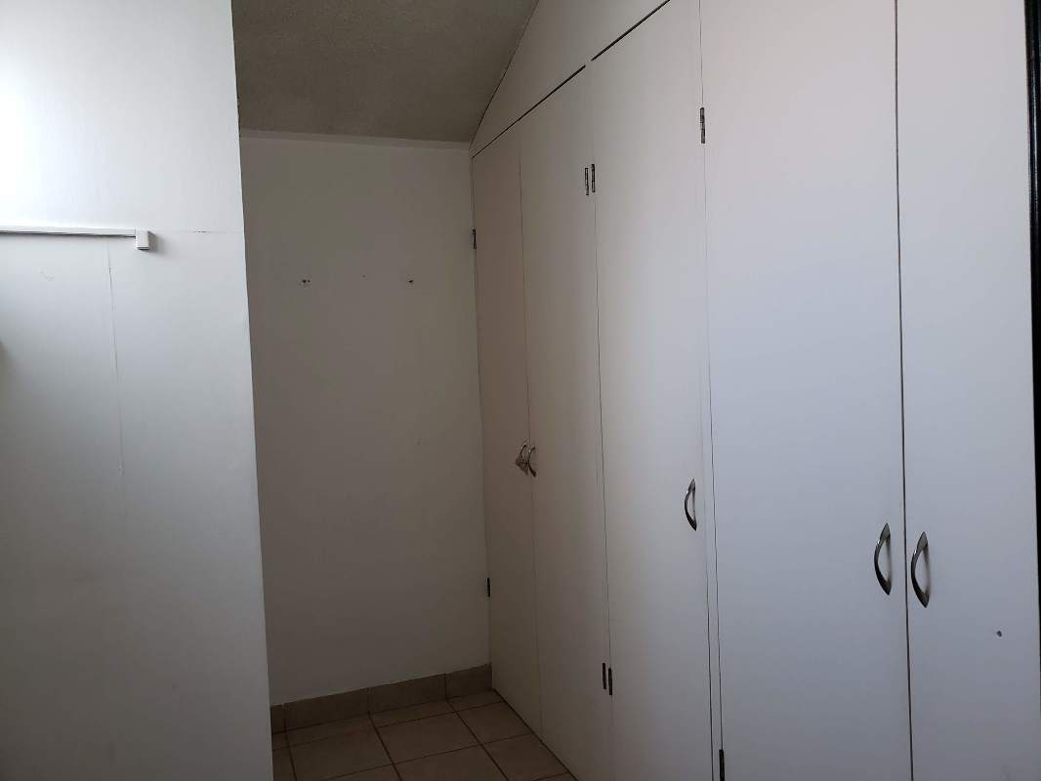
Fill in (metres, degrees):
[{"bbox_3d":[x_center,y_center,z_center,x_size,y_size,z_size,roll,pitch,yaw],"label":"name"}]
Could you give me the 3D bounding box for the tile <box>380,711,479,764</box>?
[{"bbox_3d":[-0.363,1.335,3.011,0.326,0.012,0.326,-3,2,-22],"label":"tile"}]

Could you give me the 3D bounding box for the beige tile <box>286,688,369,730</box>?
[{"bbox_3d":[-0.784,1.287,3.164,0.326,0.108,0.012,-3,2,-22],"label":"beige tile"}]

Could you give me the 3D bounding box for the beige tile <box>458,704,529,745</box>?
[{"bbox_3d":[-0.114,1.324,3.113,0.205,0.012,0.326,-3,2,-22],"label":"beige tile"}]

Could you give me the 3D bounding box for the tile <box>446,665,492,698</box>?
[{"bbox_3d":[-0.229,1.261,3.389,0.205,0.108,0.012,-3,2,-22],"label":"tile"}]

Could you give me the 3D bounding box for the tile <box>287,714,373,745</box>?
[{"bbox_3d":[-0.755,1.347,3.100,0.326,0.012,0.125,-3,2,-22],"label":"tile"}]

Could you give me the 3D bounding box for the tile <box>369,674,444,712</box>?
[{"bbox_3d":[-0.478,1.273,3.288,0.326,0.108,0.012,-3,2,-22],"label":"tile"}]

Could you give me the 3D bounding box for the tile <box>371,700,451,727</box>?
[{"bbox_3d":[-0.450,1.333,3.224,0.326,0.012,0.125,-3,2,-22],"label":"tile"}]

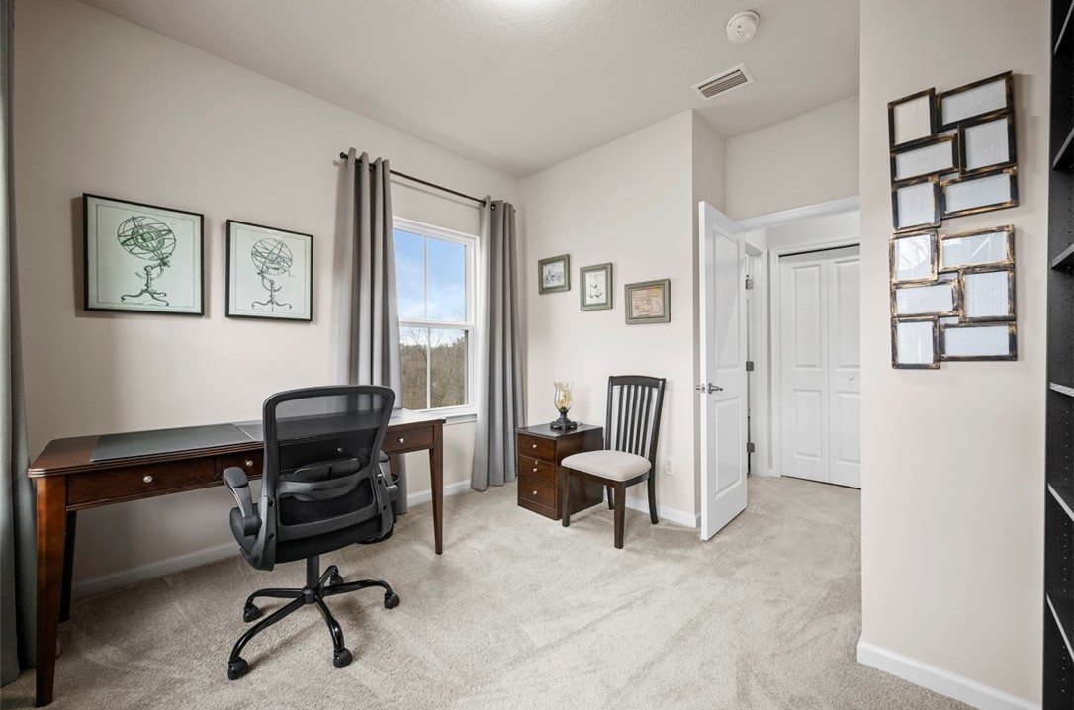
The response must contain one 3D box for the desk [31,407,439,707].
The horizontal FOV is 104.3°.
[{"bbox_3d":[-1.313,0.748,2.104,0.711,0.765,1.527,0,0,45],"label":"desk"}]

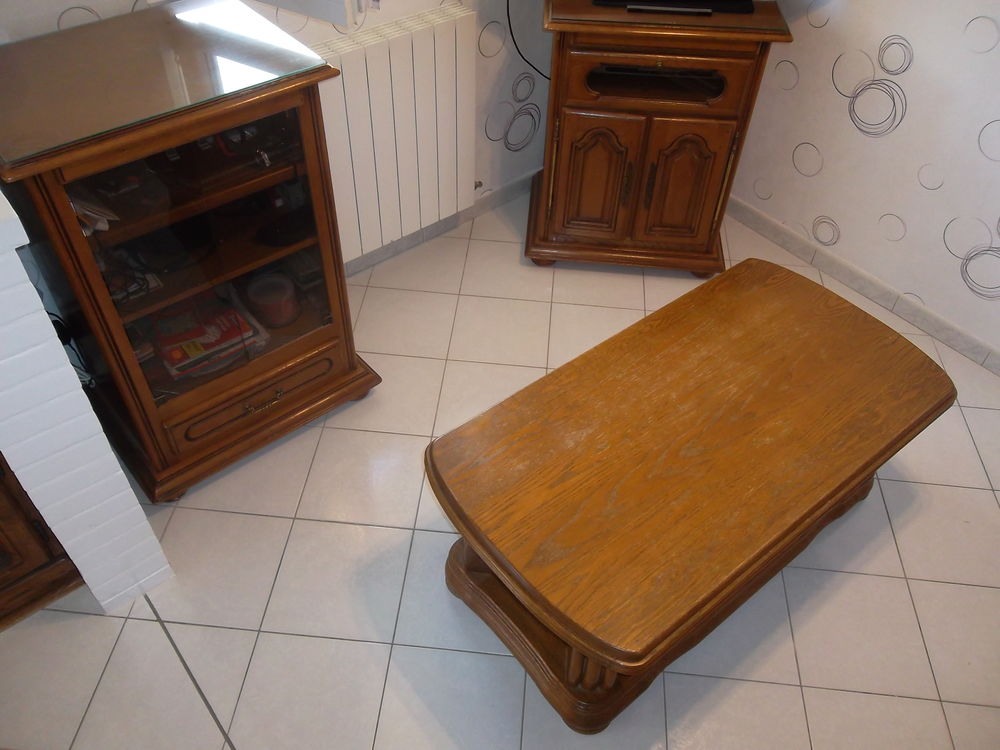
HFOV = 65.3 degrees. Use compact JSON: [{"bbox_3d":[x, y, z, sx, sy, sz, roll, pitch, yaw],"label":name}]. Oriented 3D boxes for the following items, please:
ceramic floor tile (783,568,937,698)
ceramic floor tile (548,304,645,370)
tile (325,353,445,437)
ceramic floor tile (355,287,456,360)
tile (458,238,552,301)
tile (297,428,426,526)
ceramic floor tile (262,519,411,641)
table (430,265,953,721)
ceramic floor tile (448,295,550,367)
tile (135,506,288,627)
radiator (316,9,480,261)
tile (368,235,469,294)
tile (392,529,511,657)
[{"bbox_3d":[0.901,0.647,1.971,0.330,0.010,0.330,5,47,2],"label":"ceramic floor tile"},{"bbox_3d":[0.335,-0.120,2.666,0.330,0.010,0.330,5,47,2],"label":"ceramic floor tile"},{"bbox_3d":[-0.352,0.057,2.469,0.330,0.010,0.330,5,47,2],"label":"tile"},{"bbox_3d":[-0.326,-0.184,2.758,0.333,0.009,0.333,5,46,3],"label":"ceramic floor tile"},{"bbox_3d":[0.041,-0.396,2.975,0.333,0.009,0.333,5,46,3],"label":"tile"},{"bbox_3d":[-0.390,0.298,2.295,0.333,0.009,0.333,5,46,3],"label":"tile"},{"bbox_3d":[-0.422,0.539,2.063,0.333,0.009,0.333,5,46,3],"label":"ceramic floor tile"},{"bbox_3d":[0.484,0.265,2.020,1.290,0.484,0.672,-29,54,-26],"label":"table"},{"bbox_3d":[0.009,-0.154,2.743,0.333,0.009,0.333,5,46,3],"label":"ceramic floor tile"},{"bbox_3d":[-0.756,0.509,2.078,0.333,0.009,0.333,5,46,3],"label":"tile"},{"bbox_3d":[-0.389,-0.727,2.486,0.725,0.696,0.090,-31,55,-27],"label":"radiator"},{"bbox_3d":[-0.292,-0.416,2.914,0.330,0.010,0.330,5,47,2],"label":"tile"},{"bbox_3d":[-0.084,0.559,2.011,0.330,0.010,0.330,5,47,2],"label":"tile"}]

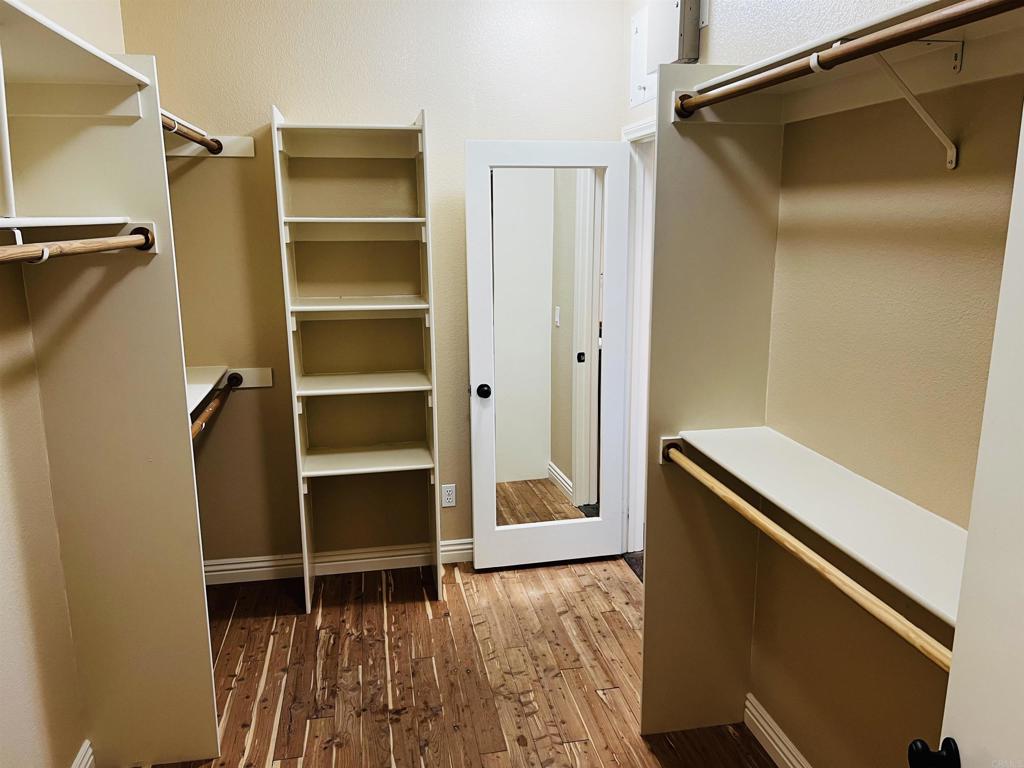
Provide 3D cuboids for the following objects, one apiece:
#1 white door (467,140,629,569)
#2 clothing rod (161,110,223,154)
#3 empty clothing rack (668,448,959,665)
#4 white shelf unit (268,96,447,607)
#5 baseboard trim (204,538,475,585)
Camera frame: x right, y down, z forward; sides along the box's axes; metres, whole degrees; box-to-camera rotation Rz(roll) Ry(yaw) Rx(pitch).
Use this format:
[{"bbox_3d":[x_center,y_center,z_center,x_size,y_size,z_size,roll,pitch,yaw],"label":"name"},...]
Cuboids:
[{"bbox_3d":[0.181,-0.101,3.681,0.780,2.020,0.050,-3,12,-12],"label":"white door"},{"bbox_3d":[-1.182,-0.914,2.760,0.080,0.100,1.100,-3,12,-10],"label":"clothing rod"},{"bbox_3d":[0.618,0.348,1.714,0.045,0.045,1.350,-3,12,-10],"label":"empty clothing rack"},{"bbox_3d":[-0.656,-0.082,3.427,0.610,2.137,0.388,-3,12,-10],"label":"white shelf unit"},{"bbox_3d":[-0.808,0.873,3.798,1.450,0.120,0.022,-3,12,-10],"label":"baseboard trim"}]

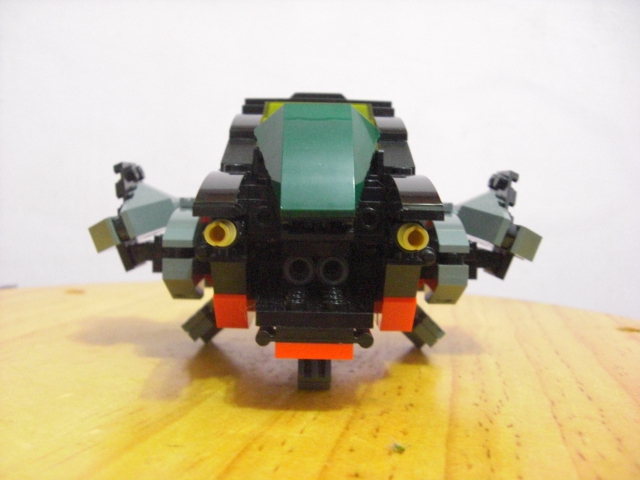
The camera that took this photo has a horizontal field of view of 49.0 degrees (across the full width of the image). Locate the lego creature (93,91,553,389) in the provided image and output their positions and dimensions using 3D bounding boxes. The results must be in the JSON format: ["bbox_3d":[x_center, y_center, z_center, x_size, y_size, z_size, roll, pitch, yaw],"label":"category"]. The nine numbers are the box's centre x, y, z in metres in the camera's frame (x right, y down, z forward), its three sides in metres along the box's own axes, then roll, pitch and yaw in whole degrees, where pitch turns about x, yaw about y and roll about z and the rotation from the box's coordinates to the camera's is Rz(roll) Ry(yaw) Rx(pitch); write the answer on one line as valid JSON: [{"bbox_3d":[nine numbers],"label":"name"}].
[{"bbox_3d":[-0.001,-0.006,0.201,0.143,0.082,0.115,1,3,0],"label":"lego creature"}]

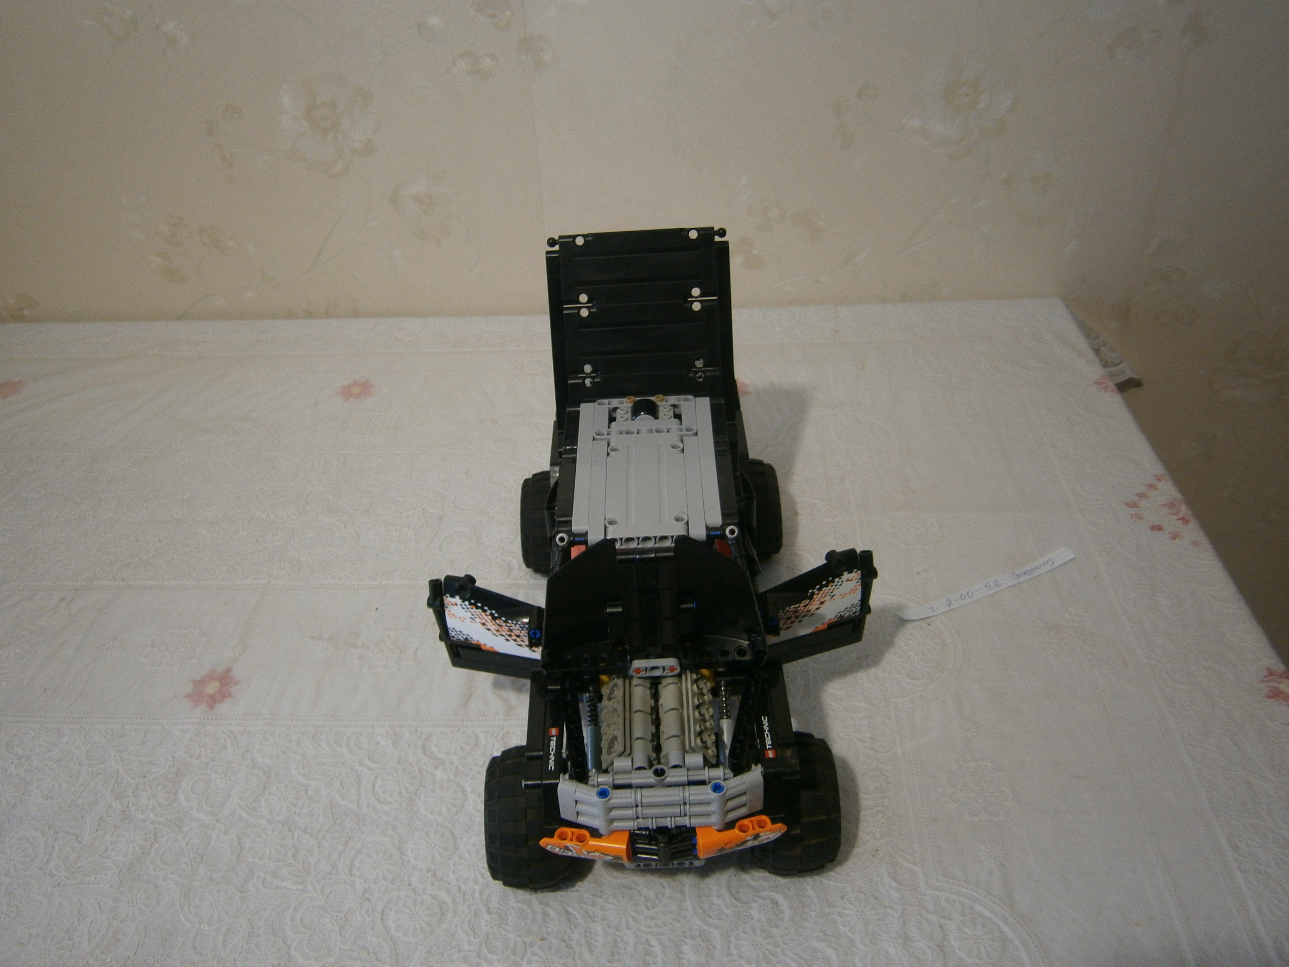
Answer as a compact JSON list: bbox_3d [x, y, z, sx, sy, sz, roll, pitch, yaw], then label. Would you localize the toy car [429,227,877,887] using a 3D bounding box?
[{"bbox_3d":[0.003,0.024,0.620,0.231,0.244,0.320,-3,35,1],"label":"toy car"}]

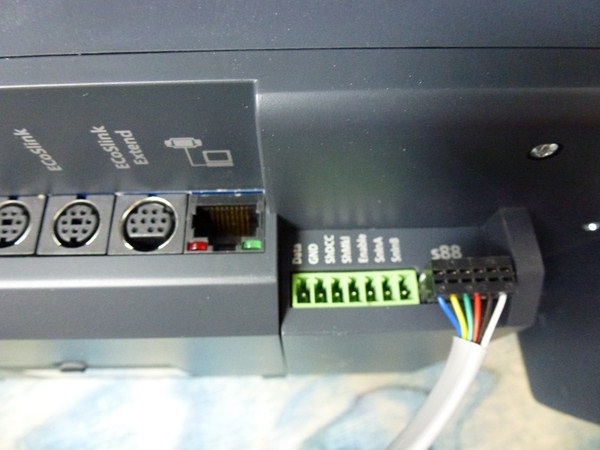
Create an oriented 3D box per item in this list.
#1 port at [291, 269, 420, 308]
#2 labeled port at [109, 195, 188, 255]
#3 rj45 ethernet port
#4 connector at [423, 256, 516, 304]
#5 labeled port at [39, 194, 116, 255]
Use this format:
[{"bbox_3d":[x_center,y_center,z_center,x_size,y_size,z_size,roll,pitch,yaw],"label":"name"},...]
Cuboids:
[{"bbox_3d":[0.011,0.014,0.089,0.026,0.007,0.008,-1,-20,-2],"label":"port"},{"bbox_3d":[-0.031,0.002,0.089,0.015,0.013,0.011,-1,-20,-2],"label":"labeled port"},{"bbox_3d":[-0.015,0.001,0.090,0.016,0.013,0.012,-1,-20,-2],"label":"rj45 ethernet port"},{"bbox_3d":[0.033,0.011,0.084,0.016,0.007,0.010,-1,-20,-2],"label":"connector"},{"bbox_3d":[-0.045,0.002,0.088,0.013,0.013,0.011,-1,-20,-2],"label":"labeled port"}]

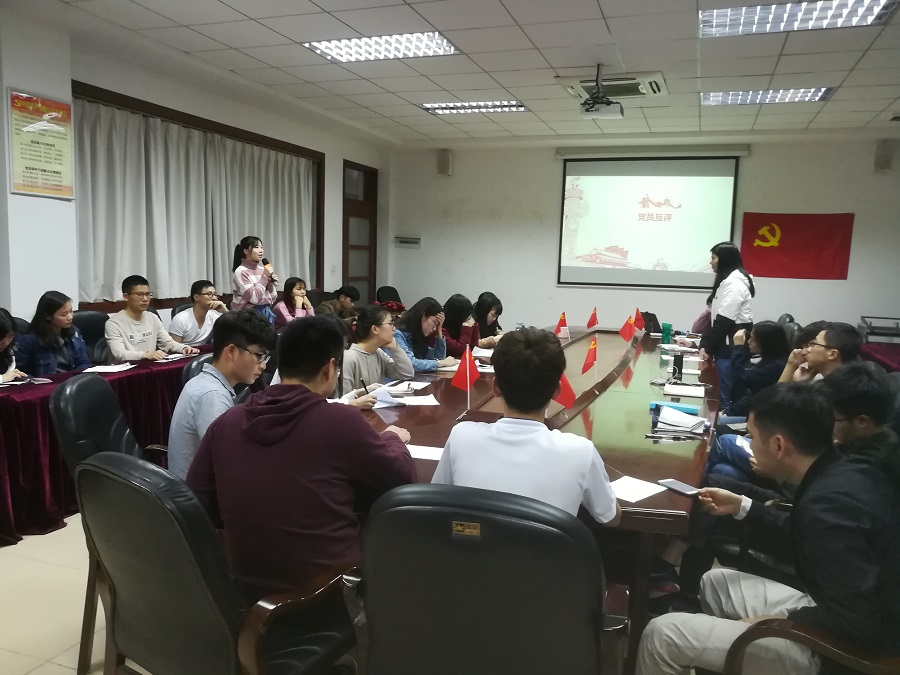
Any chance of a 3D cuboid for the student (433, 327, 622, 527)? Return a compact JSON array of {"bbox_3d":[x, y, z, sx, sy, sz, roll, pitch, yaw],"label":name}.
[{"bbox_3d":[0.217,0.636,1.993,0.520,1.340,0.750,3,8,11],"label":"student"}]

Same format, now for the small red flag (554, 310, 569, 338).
[{"bbox_3d":[1.028,-0.105,6.180,0.150,0.270,0.060,3,7,9],"label":"small red flag"}]

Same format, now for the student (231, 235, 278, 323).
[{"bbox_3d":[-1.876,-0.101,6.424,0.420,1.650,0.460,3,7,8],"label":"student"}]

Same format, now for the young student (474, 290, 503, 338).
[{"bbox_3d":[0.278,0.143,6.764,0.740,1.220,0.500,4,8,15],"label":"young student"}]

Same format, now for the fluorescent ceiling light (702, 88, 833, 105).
[{"bbox_3d":[3.107,-2.411,6.666,1.200,0.080,0.600,5,8,20],"label":"fluorescent ceiling light"}]

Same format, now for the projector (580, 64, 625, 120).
[{"bbox_3d":[1.293,-2.088,5.705,0.340,0.420,0.290,5,8,20],"label":"projector"}]

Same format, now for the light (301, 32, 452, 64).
[{"bbox_3d":[-0.539,-2.358,5.456,1.200,0.090,0.600,5,8,20],"label":"light"}]

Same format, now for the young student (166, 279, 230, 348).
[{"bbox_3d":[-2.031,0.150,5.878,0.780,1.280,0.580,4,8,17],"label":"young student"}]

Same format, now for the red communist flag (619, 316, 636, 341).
[{"bbox_3d":[1.408,-0.063,5.354,0.145,0.210,0.050,4,8,15],"label":"red communist flag"}]

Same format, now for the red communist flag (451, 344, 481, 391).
[{"bbox_3d":[0.076,0.147,3.319,0.150,0.225,0.060,2,8,1],"label":"red communist flag"}]

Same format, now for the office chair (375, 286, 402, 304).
[{"bbox_3d":[-0.635,-0.138,8.908,0.650,1.040,0.600,4,8,15],"label":"office chair"}]

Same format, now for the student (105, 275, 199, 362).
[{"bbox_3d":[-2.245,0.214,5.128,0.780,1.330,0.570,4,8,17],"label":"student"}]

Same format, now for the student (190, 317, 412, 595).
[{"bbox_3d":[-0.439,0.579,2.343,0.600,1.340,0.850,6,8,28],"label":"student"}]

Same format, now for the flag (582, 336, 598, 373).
[{"bbox_3d":[0.947,0.122,4.580,0.100,0.250,0.050,3,7,9],"label":"flag"}]

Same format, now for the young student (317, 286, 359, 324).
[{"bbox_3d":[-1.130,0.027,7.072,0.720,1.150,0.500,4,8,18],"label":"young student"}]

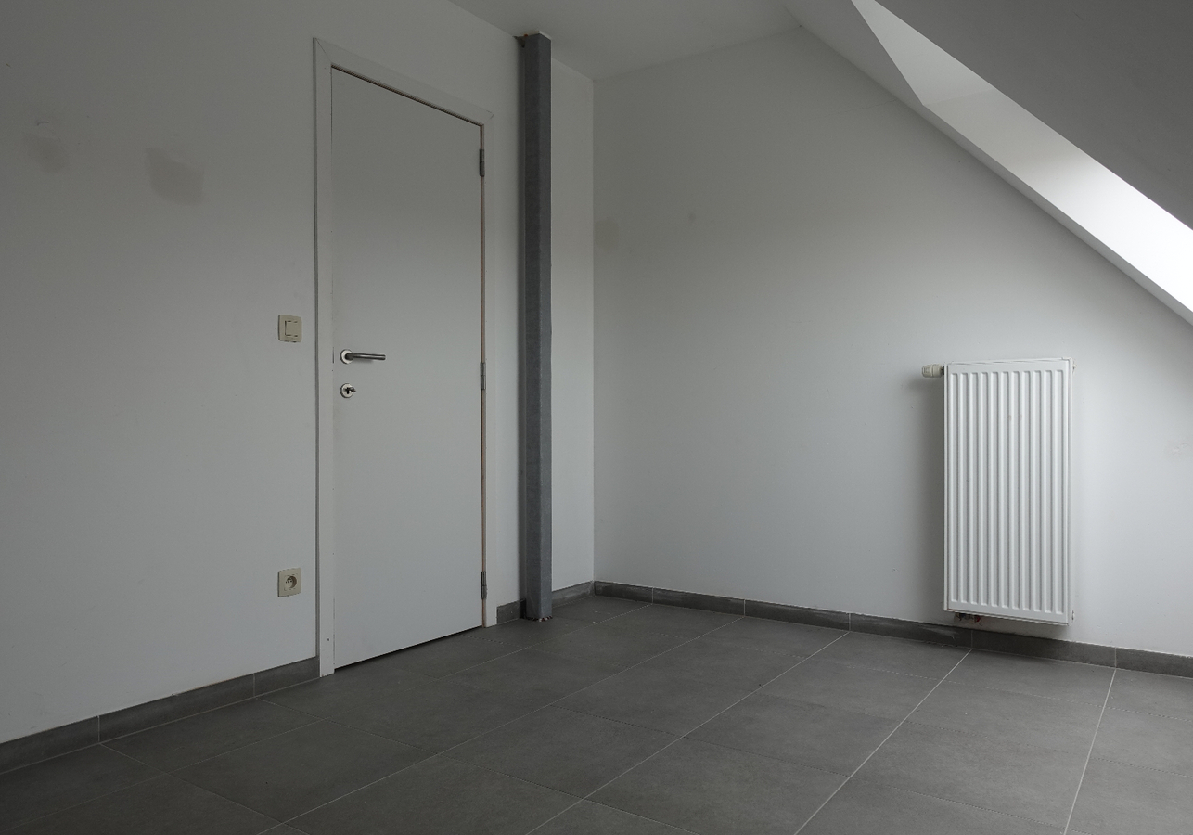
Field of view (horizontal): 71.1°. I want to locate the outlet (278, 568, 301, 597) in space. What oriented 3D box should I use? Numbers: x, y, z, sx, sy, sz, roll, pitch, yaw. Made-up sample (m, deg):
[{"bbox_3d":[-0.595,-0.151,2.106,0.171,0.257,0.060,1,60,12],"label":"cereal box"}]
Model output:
[{"bbox_3d":[-0.979,0.525,2.661,0.014,0.081,0.081,-1,0,35],"label":"outlet"}]

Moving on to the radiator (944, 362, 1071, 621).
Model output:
[{"bbox_3d":[1.442,0.250,2.929,0.397,0.892,0.092,-1,0,35],"label":"radiator"}]

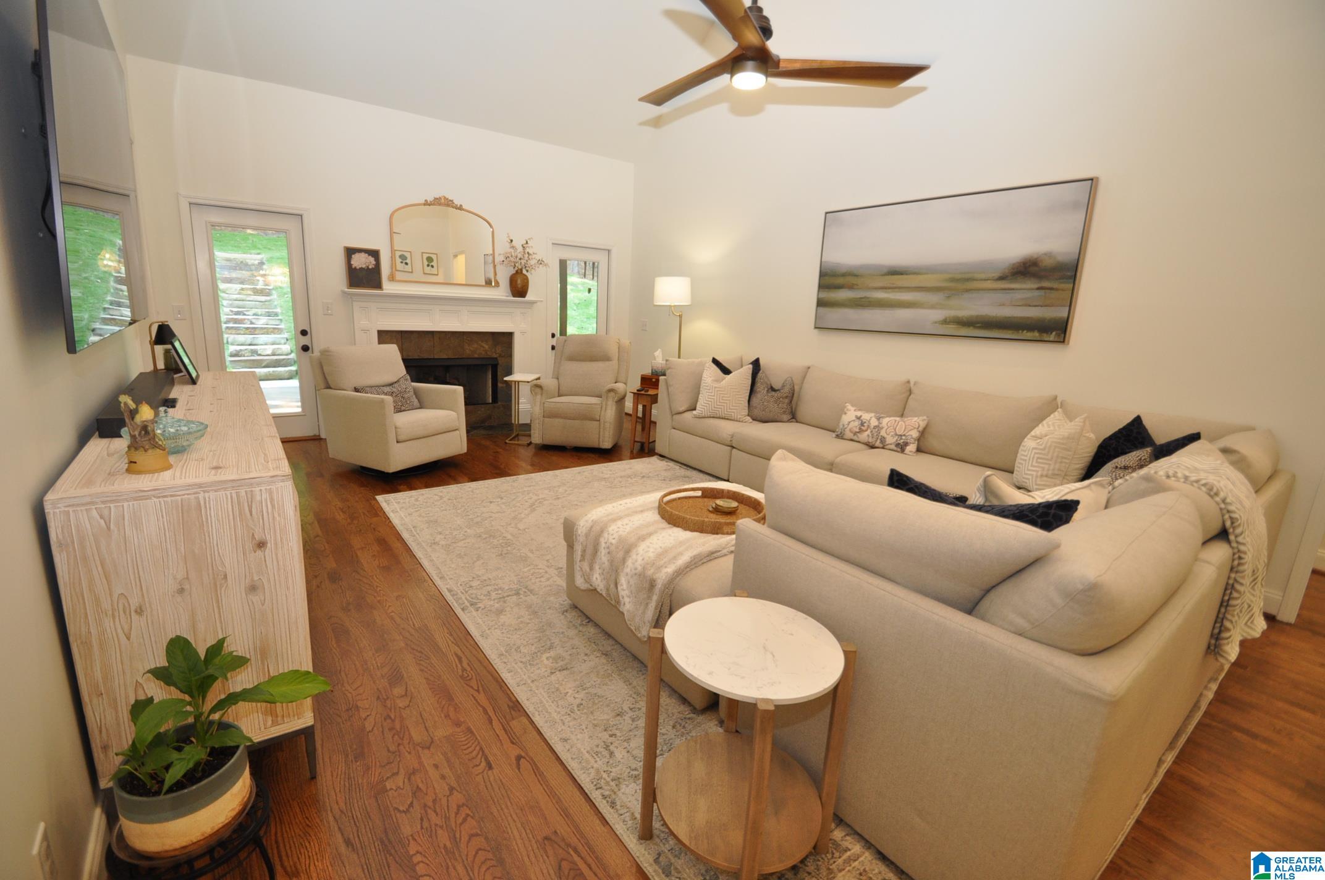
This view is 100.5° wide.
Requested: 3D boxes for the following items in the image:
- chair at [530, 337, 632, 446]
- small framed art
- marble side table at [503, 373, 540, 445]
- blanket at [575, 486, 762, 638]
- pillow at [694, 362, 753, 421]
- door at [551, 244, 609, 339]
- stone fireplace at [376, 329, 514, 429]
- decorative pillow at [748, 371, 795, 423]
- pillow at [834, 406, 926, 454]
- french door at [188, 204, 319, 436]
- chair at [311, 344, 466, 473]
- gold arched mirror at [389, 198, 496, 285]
[{"bbox_3d":[-0.803,-0.489,5.636,0.810,1.040,0.900,4,13,4],"label":"chair"},{"bbox_3d":[-2.883,-1.639,5.316,0.310,0.385,0.030,-7,11,-37],"label":"small framed art"},{"bbox_3d":[-1.408,-0.314,5.594,0.290,0.635,0.460,2,12,-3],"label":"marble side table"},{"bbox_3d":[0.192,0.538,2.660,1.090,0.340,0.800,-7,17,-37],"label":"blanket"},{"bbox_3d":[0.542,-0.423,4.718,0.480,0.480,0.170,5,-2,13],"label":"pillow"},{"bbox_3d":[-1.034,-1.347,6.928,0.780,2.040,0.050,-7,17,-37],"label":"door"},{"bbox_3d":[-2.355,-0.673,6.113,1.430,1.040,0.360,-6,15,-37],"label":"stone fireplace"},{"bbox_3d":[0.954,-0.371,4.728,0.400,0.400,0.150,4,-2,8],"label":"decorative pillow"},{"bbox_3d":[1.593,-0.079,4.031,0.130,0.280,0.610,18,1,-40],"label":"pillow"},{"bbox_3d":[-3.640,-1.018,4.997,0.790,2.030,0.070,-6,15,-37],"label":"french door"},{"bbox_3d":[-2.278,-0.288,4.657,0.860,0.930,0.790,10,15,25],"label":"chair"},{"bbox_3d":[-2.266,-2.061,5.720,1.120,0.870,0.050,-7,17,-37],"label":"gold arched mirror"}]

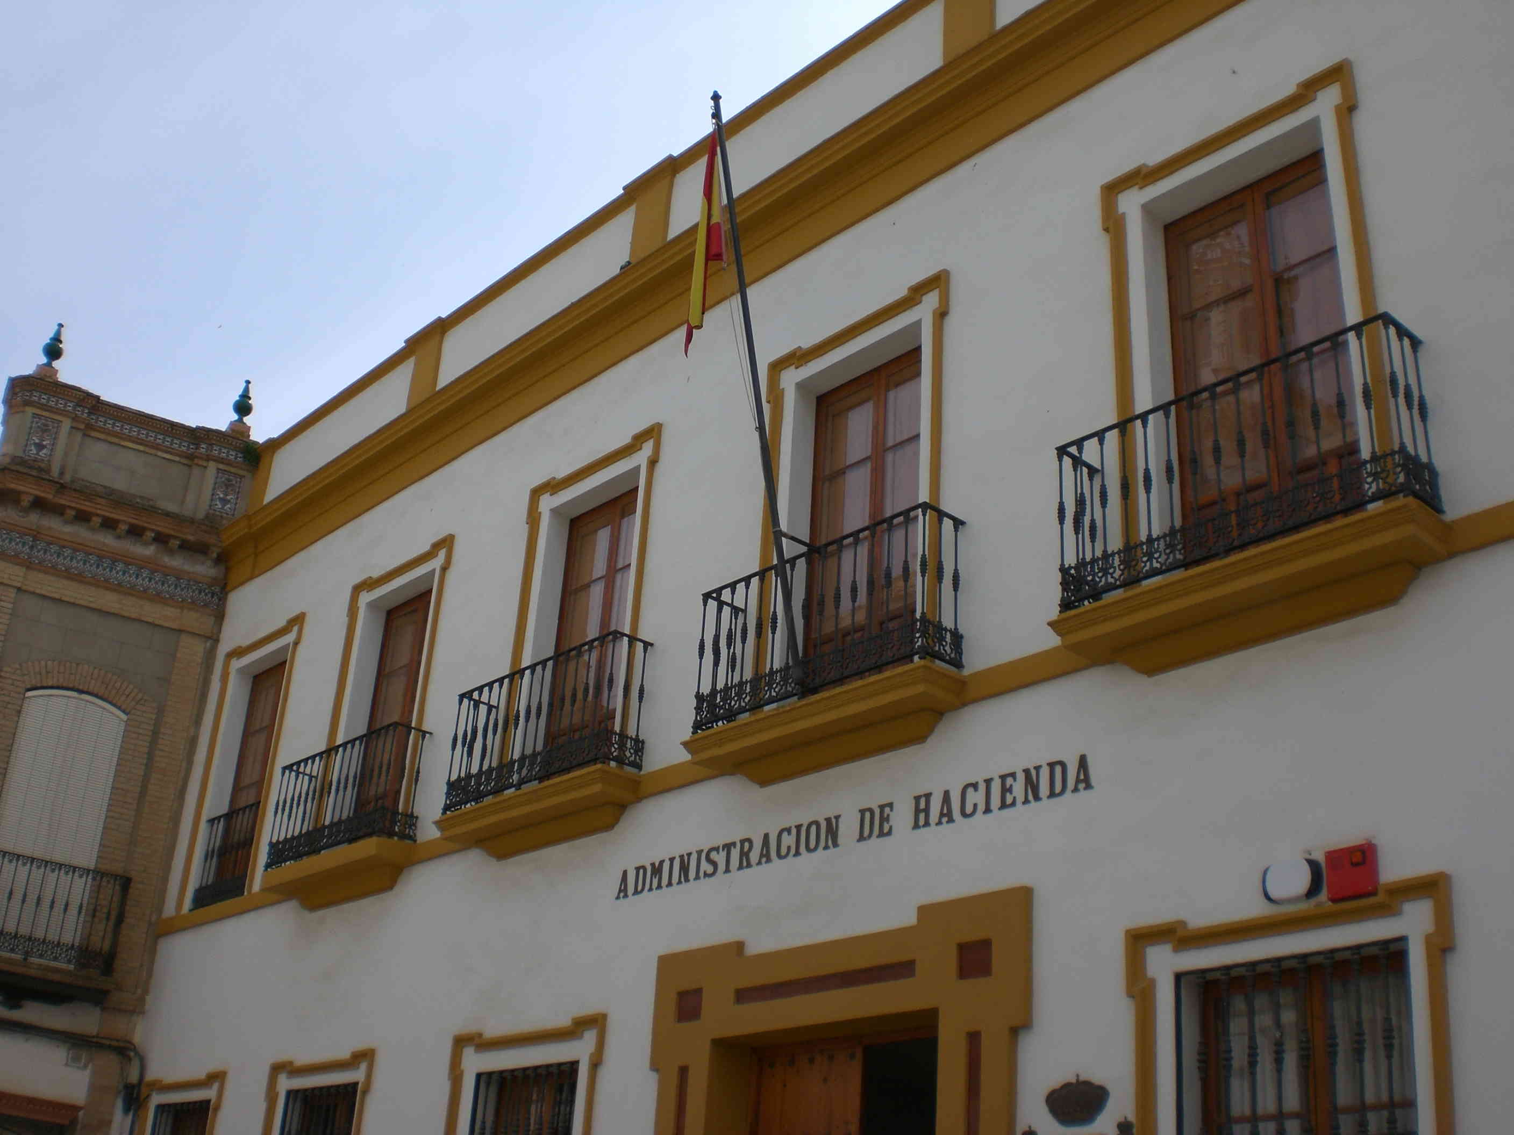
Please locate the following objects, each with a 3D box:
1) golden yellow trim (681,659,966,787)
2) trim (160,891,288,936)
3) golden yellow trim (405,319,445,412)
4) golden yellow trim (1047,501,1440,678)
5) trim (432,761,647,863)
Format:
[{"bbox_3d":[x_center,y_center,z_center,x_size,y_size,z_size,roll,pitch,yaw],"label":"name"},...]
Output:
[{"bbox_3d":[0.349,0.987,9.785,0.356,0.287,2.068,25,-33,-37],"label":"golden yellow trim"},{"bbox_3d":[-5.348,3.409,16.589,0.064,0.185,2.890,23,-31,-37],"label":"trim"},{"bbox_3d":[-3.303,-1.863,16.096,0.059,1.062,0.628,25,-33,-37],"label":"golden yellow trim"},{"bbox_3d":[2.284,0.179,7.859,0.370,0.284,1.963,25,-33,-37],"label":"golden yellow trim"},{"bbox_3d":[-1.707,1.897,12.593,0.426,0.341,2.151,23,-31,-37],"label":"trim"}]

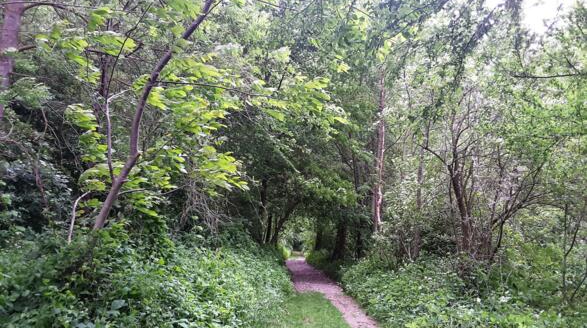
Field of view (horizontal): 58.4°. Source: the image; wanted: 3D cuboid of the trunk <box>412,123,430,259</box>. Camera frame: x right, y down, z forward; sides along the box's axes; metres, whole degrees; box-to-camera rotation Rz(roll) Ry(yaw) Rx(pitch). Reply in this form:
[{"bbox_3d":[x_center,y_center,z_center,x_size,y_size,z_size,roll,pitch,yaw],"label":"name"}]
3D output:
[{"bbox_3d":[3.340,0.664,13.717,0.329,3.554,0.279,0,-7,0],"label":"trunk"}]

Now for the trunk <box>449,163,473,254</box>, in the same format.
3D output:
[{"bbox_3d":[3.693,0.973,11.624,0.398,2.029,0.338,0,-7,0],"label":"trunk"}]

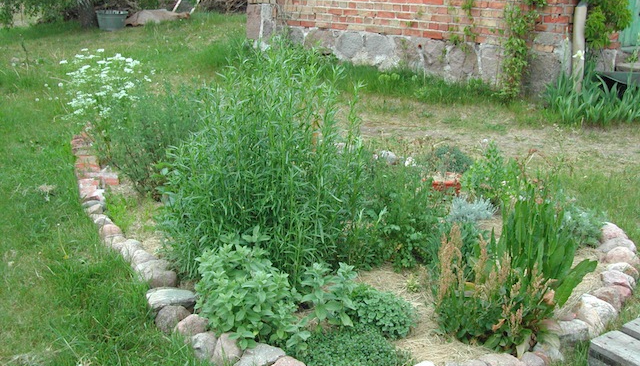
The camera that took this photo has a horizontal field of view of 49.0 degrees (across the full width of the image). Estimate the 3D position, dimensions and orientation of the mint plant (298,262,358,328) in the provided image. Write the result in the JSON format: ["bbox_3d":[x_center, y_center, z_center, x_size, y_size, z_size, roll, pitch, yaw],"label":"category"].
[{"bbox_3d":[0.036,0.467,2.970,0.250,0.250,0.230,1,17,1],"label":"mint plant"}]

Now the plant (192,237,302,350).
[{"bbox_3d":[-0.291,0.440,2.900,0.450,0.380,0.420,-1,17,-6],"label":"plant"}]

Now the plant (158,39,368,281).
[{"bbox_3d":[-0.299,-0.172,3.720,1.030,1.030,0.920,-1,17,-5],"label":"plant"}]

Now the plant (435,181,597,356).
[{"bbox_3d":[0.815,0.340,2.930,0.640,0.500,0.550,5,17,16],"label":"plant"}]

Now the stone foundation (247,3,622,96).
[{"bbox_3d":[0.816,-1.465,7.325,0.400,0.530,5.040,-13,21,-38],"label":"stone foundation"}]

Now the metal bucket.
[{"bbox_3d":[-3.160,-2.467,10.700,0.480,0.310,0.480,-4,17,-16],"label":"metal bucket"}]

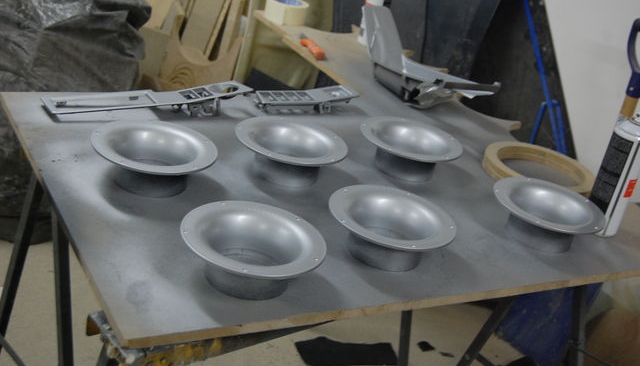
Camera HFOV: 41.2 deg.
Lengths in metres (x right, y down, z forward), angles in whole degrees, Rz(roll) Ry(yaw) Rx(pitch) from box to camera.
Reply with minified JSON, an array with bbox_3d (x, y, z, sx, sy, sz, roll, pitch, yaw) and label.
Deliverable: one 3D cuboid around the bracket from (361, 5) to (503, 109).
[{"bbox_3d":[0.260,-0.294,1.962,0.255,0.168,0.275,-4,30,-34],"label":"bracket"}]

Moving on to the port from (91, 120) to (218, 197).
[{"bbox_3d":[-0.250,-0.031,1.276,0.186,0.061,0.186,8,25,-11],"label":"port"}]

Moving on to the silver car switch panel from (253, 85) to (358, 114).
[{"bbox_3d":[-0.032,-0.167,1.704,0.240,0.035,0.066,-4,30,-34],"label":"silver car switch panel"}]

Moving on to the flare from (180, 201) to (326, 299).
[{"bbox_3d":[-0.089,0.094,1.092,0.186,0.061,0.186,12,25,-4],"label":"flare"}]

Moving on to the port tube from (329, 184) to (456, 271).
[{"bbox_3d":[0.098,0.072,1.233,0.186,0.061,0.186,16,25,5],"label":"port tube"}]

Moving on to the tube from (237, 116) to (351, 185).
[{"bbox_3d":[-0.052,-0.046,1.407,0.186,0.061,0.186,12,25,-2],"label":"tube"}]

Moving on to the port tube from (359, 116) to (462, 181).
[{"bbox_3d":[0.157,-0.054,1.529,0.186,0.061,0.186,16,25,5],"label":"port tube"}]

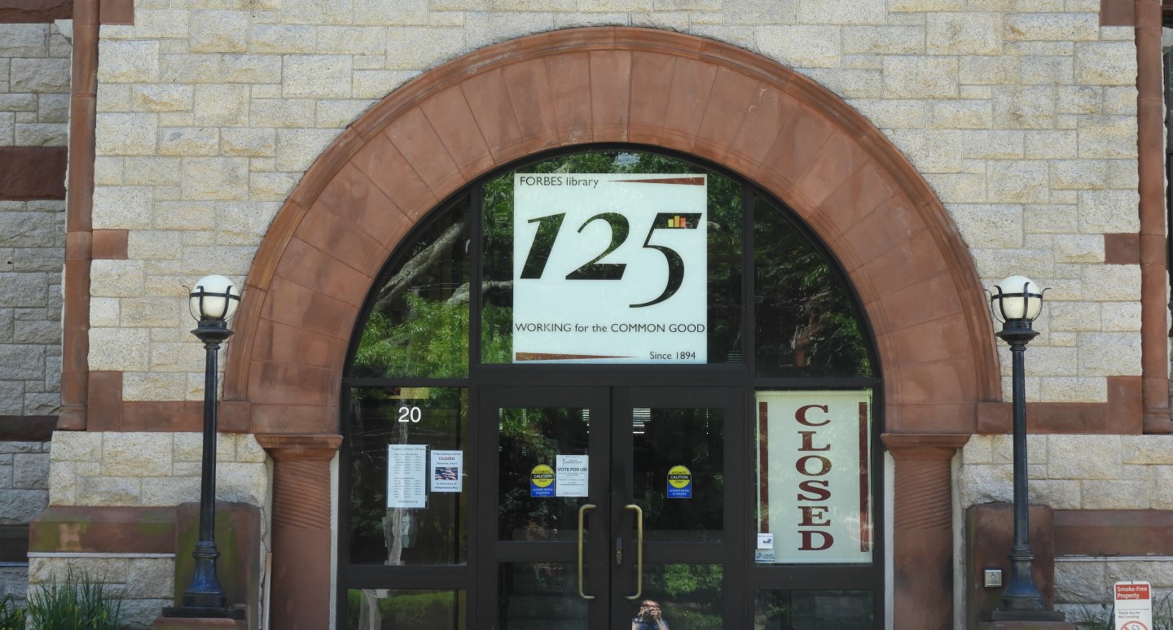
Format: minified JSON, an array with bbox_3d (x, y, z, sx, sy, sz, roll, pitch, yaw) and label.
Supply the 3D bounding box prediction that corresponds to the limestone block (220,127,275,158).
[{"bbox_3d":[-2.265,-1.145,18.195,0.362,0.211,0.200,0,-6,1],"label":"limestone block"}]

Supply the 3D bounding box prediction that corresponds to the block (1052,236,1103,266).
[{"bbox_3d":[3.285,-0.426,18.200,0.345,0.198,0.200,0,-7,0],"label":"block"}]

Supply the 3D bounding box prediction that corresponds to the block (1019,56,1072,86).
[{"bbox_3d":[3.096,-1.632,18.340,0.357,0.201,0.200,0,-7,0],"label":"block"}]

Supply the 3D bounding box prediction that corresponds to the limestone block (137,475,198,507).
[{"bbox_3d":[-2.713,1.165,17.843,0.439,0.204,0.160,0,-6,1],"label":"limestone block"}]

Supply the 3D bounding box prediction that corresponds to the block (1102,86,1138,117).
[{"bbox_3d":[3.601,-1.425,18.405,0.241,0.214,0.250,0,-7,1],"label":"block"}]

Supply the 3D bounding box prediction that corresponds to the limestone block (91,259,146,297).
[{"bbox_3d":[-3.116,-0.232,18.104,0.367,0.258,0.200,0,-6,1],"label":"limestone block"}]

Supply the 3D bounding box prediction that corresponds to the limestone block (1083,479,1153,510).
[{"bbox_3d":[3.470,1.184,17.767,0.448,0.193,0.200,0,-6,1],"label":"limestone block"}]

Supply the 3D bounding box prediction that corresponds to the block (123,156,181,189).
[{"bbox_3d":[-2.910,-0.947,18.254,0.379,0.214,0.200,0,-6,1],"label":"block"}]

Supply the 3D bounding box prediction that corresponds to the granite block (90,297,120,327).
[{"bbox_3d":[-3.200,-0.009,18.081,0.201,0.202,0.200,0,-6,1],"label":"granite block"}]

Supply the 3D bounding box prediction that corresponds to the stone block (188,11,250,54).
[{"bbox_3d":[-2.498,-1.913,18.545,0.418,0.299,0.250,0,-7,1],"label":"stone block"}]

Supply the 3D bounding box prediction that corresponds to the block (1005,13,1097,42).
[{"bbox_3d":[3.155,-1.936,18.472,0.638,0.196,0.250,0,-7,1],"label":"block"}]

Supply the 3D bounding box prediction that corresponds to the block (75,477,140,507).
[{"bbox_3d":[-3.146,1.175,17.946,0.430,0.199,0.200,0,-6,1],"label":"block"}]

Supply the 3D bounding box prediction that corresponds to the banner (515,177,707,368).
[{"bbox_3d":[0.160,-0.320,18.540,1.325,1.317,0.010,0,-6,1],"label":"banner"}]

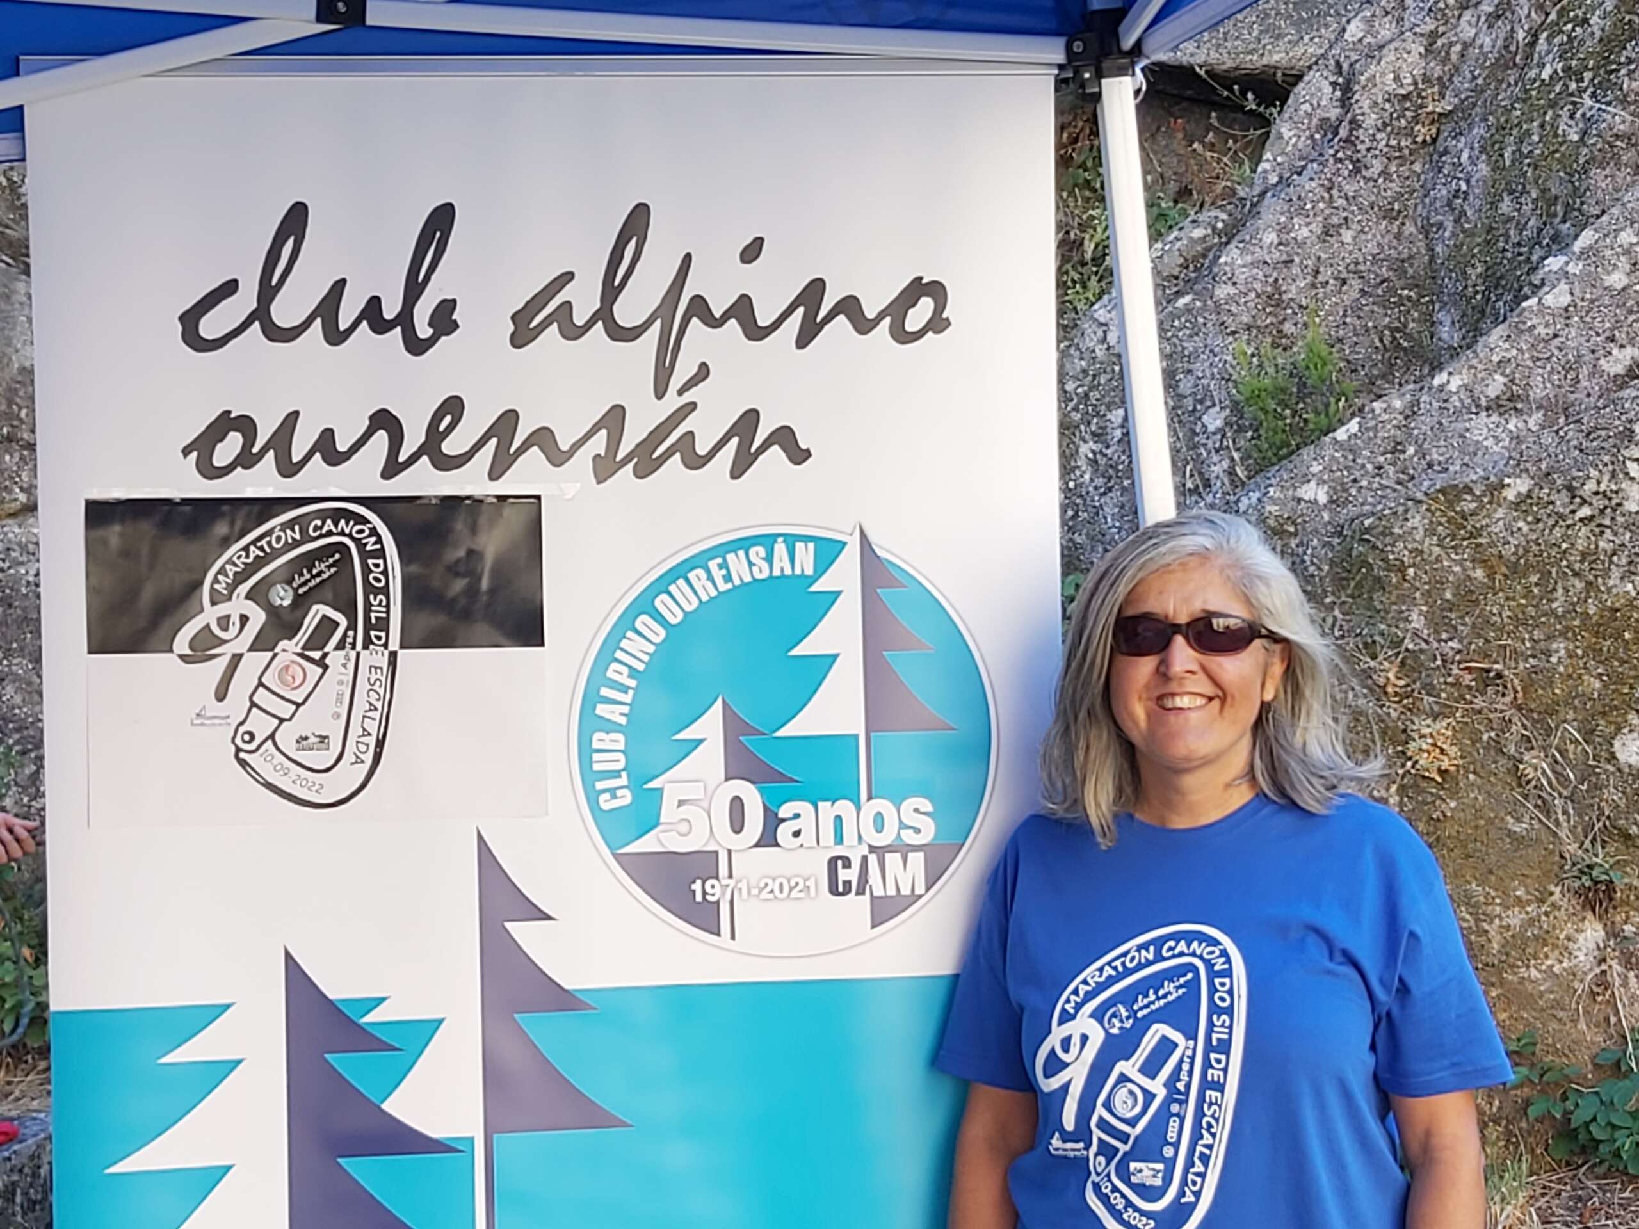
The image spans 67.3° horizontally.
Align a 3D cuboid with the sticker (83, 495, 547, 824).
[{"bbox_3d":[-0.471,0.043,1.160,0.420,0.304,0.005,-1,1,-4],"label":"sticker"}]

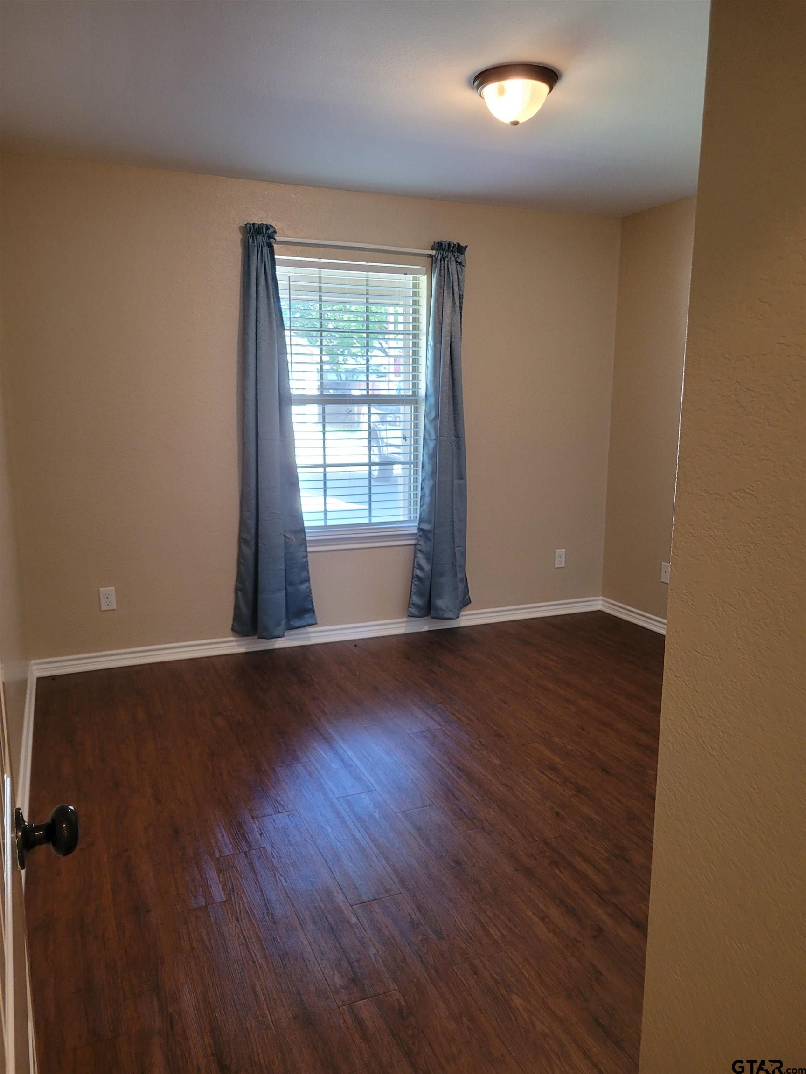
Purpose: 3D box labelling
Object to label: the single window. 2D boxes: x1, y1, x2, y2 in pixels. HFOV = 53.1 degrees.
[{"bbox_3d":[-0.302,-0.724,4.420,0.900,1.490,0.110,-4,11,-23],"label":"single window"}]

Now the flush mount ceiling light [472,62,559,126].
[{"bbox_3d":[0.376,-1.455,2.700,0.283,0.145,0.283,0,10,0],"label":"flush mount ceiling light"}]

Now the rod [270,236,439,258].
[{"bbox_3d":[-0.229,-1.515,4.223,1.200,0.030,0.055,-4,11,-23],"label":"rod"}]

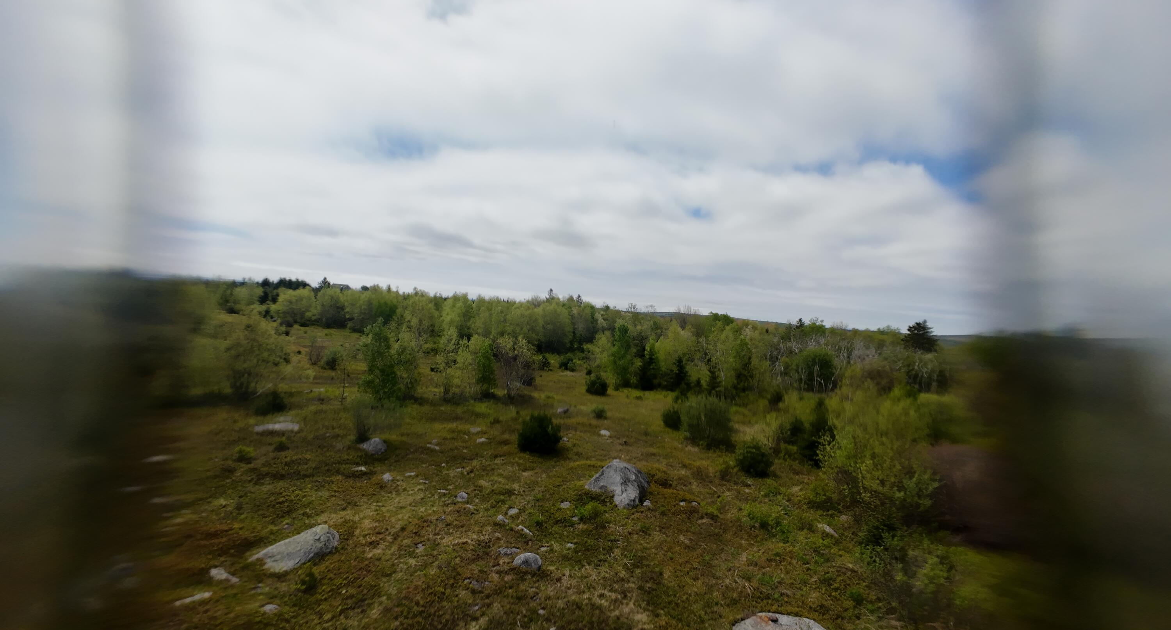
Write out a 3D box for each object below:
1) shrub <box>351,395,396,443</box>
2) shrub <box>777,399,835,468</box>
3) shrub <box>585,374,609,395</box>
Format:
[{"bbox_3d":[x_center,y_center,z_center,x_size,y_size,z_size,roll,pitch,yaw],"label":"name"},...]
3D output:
[{"bbox_3d":[-7.146,3.421,12.551,1.510,1.470,1.430,4,1,-29],"label":"shrub"},{"bbox_3d":[7.931,4.131,13.467,2.150,2.240,2.040,5,1,32],"label":"shrub"},{"bbox_3d":[0.668,4.032,21.767,1.390,1.190,1.320,4,1,3],"label":"shrub"}]

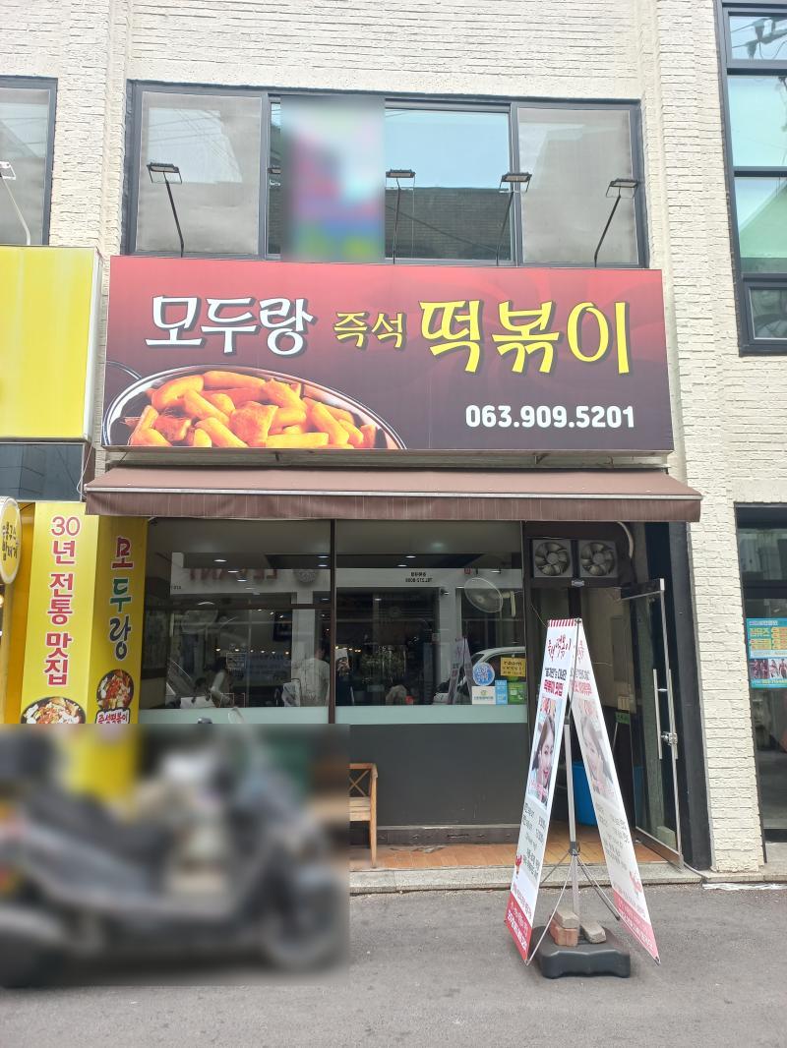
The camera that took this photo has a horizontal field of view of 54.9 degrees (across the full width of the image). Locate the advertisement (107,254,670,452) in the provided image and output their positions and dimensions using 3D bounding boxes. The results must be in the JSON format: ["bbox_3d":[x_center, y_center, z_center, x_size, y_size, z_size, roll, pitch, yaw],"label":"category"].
[{"bbox_3d":[-0.003,-1.306,5.939,4.360,1.510,0.160,0,-9,-4],"label":"advertisement"}]

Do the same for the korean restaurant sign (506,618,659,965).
[{"bbox_3d":[0.980,1.441,4.210,0.660,1.810,0.600,0,-9,-4],"label":"korean restaurant sign"}]

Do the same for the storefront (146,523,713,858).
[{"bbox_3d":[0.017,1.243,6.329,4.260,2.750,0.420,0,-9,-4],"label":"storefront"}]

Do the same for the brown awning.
[{"bbox_3d":[0.034,-0.237,5.584,4.330,0.500,0.600,0,-9,-4],"label":"brown awning"}]

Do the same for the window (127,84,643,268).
[{"bbox_3d":[-0.024,-2.954,6.475,4.470,1.630,0.150,0,-9,-4],"label":"window"}]

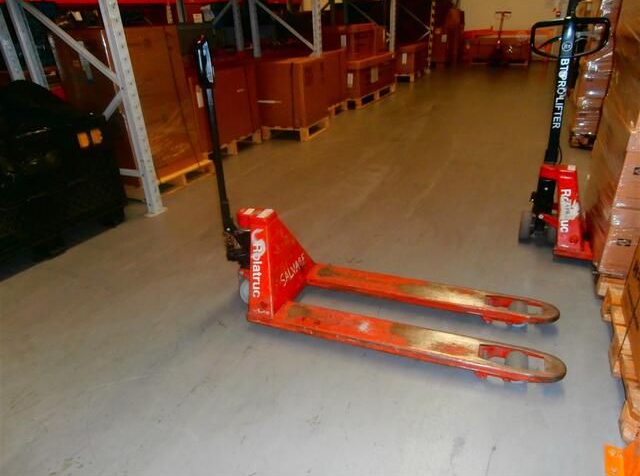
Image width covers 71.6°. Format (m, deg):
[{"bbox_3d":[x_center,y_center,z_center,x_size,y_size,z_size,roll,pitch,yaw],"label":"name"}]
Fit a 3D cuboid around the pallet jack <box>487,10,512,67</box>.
[{"bbox_3d":[4.841,-5.241,11.705,0.530,1.220,1.530,9,29,23],"label":"pallet jack"}]

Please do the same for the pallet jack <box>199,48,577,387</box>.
[{"bbox_3d":[0.226,-0.163,1.780,1.530,1.220,0.530,8,28,20],"label":"pallet jack"}]

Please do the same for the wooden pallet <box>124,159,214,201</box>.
[{"bbox_3d":[-1.498,-0.578,4.018,0.680,0.144,0.780,11,29,26],"label":"wooden pallet"}]

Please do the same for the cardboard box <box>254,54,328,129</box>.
[{"bbox_3d":[-0.535,-1.789,5.425,1.020,0.706,0.740,9,29,23],"label":"cardboard box"}]

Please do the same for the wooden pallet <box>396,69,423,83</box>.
[{"bbox_3d":[1.863,-3.682,10.031,0.800,0.144,1.160,9,29,23],"label":"wooden pallet"}]

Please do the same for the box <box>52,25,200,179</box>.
[{"bbox_3d":[-1.544,-1.117,3.668,0.620,1.130,0.740,11,29,26],"label":"box"}]

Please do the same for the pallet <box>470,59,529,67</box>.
[{"bbox_3d":[4.889,-4.782,11.991,1.400,0.144,1.000,9,29,23],"label":"pallet"}]

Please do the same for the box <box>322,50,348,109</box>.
[{"bbox_3d":[-0.188,-2.276,6.381,0.800,0.710,1.100,9,29,23],"label":"box"}]

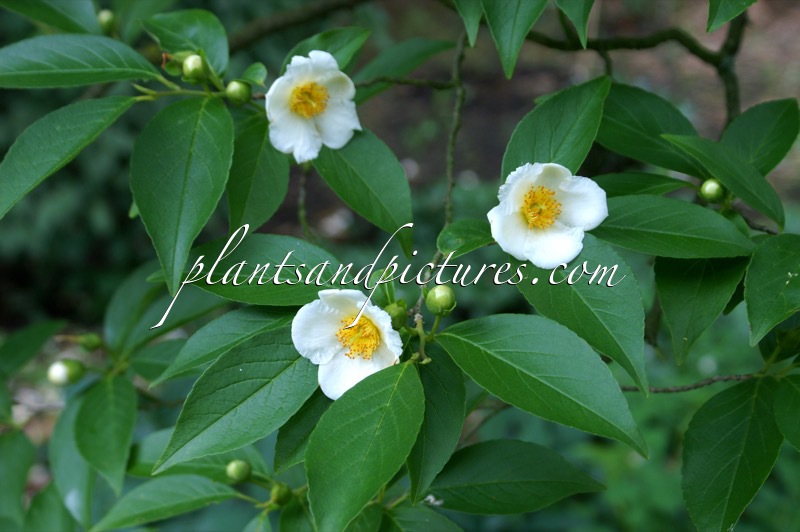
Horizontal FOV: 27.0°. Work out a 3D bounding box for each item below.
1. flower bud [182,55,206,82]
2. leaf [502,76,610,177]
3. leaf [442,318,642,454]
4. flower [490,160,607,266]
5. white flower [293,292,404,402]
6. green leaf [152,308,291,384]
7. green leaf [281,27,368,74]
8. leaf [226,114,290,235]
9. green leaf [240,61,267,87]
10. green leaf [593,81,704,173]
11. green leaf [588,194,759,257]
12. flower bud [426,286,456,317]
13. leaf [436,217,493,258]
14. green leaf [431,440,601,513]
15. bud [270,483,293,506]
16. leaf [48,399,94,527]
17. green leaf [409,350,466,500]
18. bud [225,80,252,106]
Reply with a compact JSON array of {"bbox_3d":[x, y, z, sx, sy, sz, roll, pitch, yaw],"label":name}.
[{"bbox_3d":[-0.086,-0.083,0.700,0.010,0.011,0.010,-6,24,0],"label":"flower bud"},{"bbox_3d":[0.068,-0.052,0.700,0.038,0.012,0.074,23,64,21],"label":"leaf"},{"bbox_3d":[0.057,0.048,0.675,0.104,0.016,0.042,30,59,17],"label":"leaf"},{"bbox_3d":[0.070,-0.024,0.785,0.056,0.050,0.026,-2,12,-7],"label":"flower"},{"bbox_3d":[-0.025,0.037,0.780,0.053,0.053,0.027,5,14,17],"label":"white flower"},{"bbox_3d":[-0.074,0.036,0.805,0.101,0.013,0.039,-21,48,6],"label":"green leaf"},{"bbox_3d":[-0.032,-0.090,0.725,0.056,0.013,0.032,-31,49,-31],"label":"green leaf"},{"bbox_3d":[-0.070,-0.044,0.820,0.034,0.066,0.011,15,18,-4],"label":"leaf"},{"bbox_3d":[-0.068,-0.090,0.780,0.014,0.004,0.011,0,51,21],"label":"green leaf"},{"bbox_3d":[0.118,-0.065,0.830,0.088,0.012,0.038,26,58,-7],"label":"green leaf"},{"bbox_3d":[0.126,-0.017,0.785,0.083,0.010,0.035,6,49,7],"label":"green leaf"},{"bbox_3d":[0.019,0.016,0.785,0.015,0.015,0.015,3,15,0],"label":"flower bud"},{"bbox_3d":[0.032,-0.011,0.792,0.027,0.010,0.024,0,40,-11],"label":"leaf"},{"bbox_3d":[0.055,0.101,0.800,0.086,0.012,0.043,-2,56,0],"label":"green leaf"},{"bbox_3d":[-0.056,0.107,0.780,0.010,0.011,0.010,7,28,0],"label":"bud"},{"bbox_3d":[-0.169,0.098,0.860,0.031,0.078,0.013,-6,-20,14],"label":"leaf"},{"bbox_3d":[0.015,0.067,0.700,0.029,0.068,0.012,7,-12,-16],"label":"green leaf"},{"bbox_3d":[-0.075,-0.080,0.775,0.013,0.013,0.013,12,17,0],"label":"bud"}]

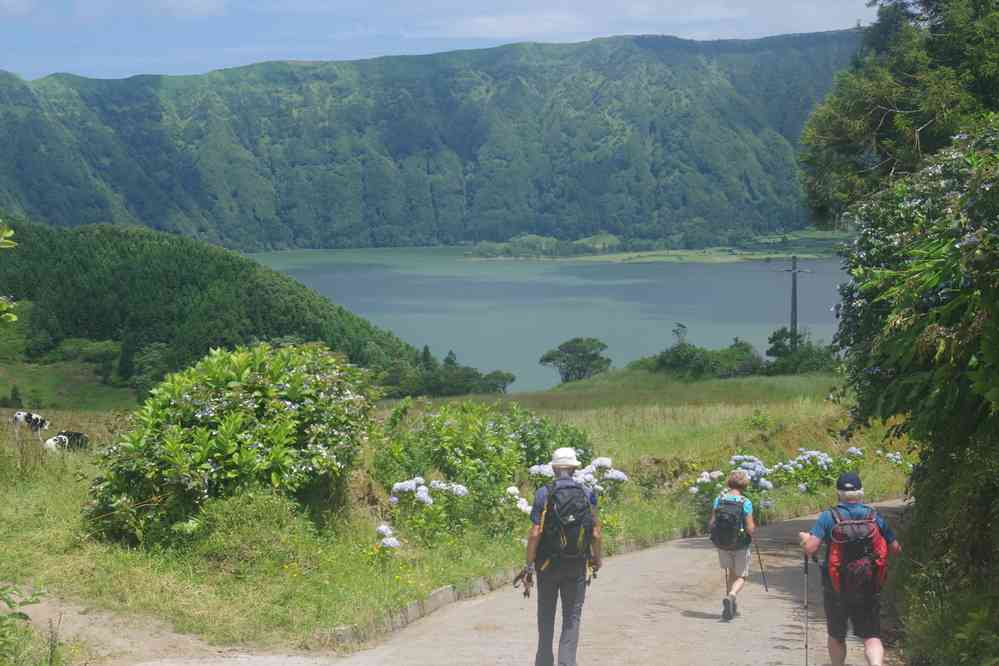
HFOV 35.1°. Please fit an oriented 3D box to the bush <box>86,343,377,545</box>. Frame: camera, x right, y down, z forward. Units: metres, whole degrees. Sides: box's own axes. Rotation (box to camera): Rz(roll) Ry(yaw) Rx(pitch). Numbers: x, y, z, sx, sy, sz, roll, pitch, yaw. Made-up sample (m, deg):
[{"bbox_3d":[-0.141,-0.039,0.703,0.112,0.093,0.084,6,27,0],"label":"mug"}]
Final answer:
[{"bbox_3d":[-3.474,1.419,20.500,3.700,2.500,3.200,0,5,0],"label":"bush"}]

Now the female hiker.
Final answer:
[{"bbox_3d":[2.534,2.306,17.200,0.530,1.640,0.580,2,5,20],"label":"female hiker"}]

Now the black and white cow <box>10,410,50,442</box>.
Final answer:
[{"bbox_3d":[-21.647,4.362,73.000,2.150,1.400,0.680,-4,6,-38],"label":"black and white cow"}]

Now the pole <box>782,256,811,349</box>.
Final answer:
[{"bbox_3d":[22.871,-1.736,122.000,2.150,8.700,0.450,0,5,0],"label":"pole"}]

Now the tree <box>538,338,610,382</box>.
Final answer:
[{"bbox_3d":[6.086,2.094,125.000,5.600,3.700,5.000,0,5,0],"label":"tree"}]

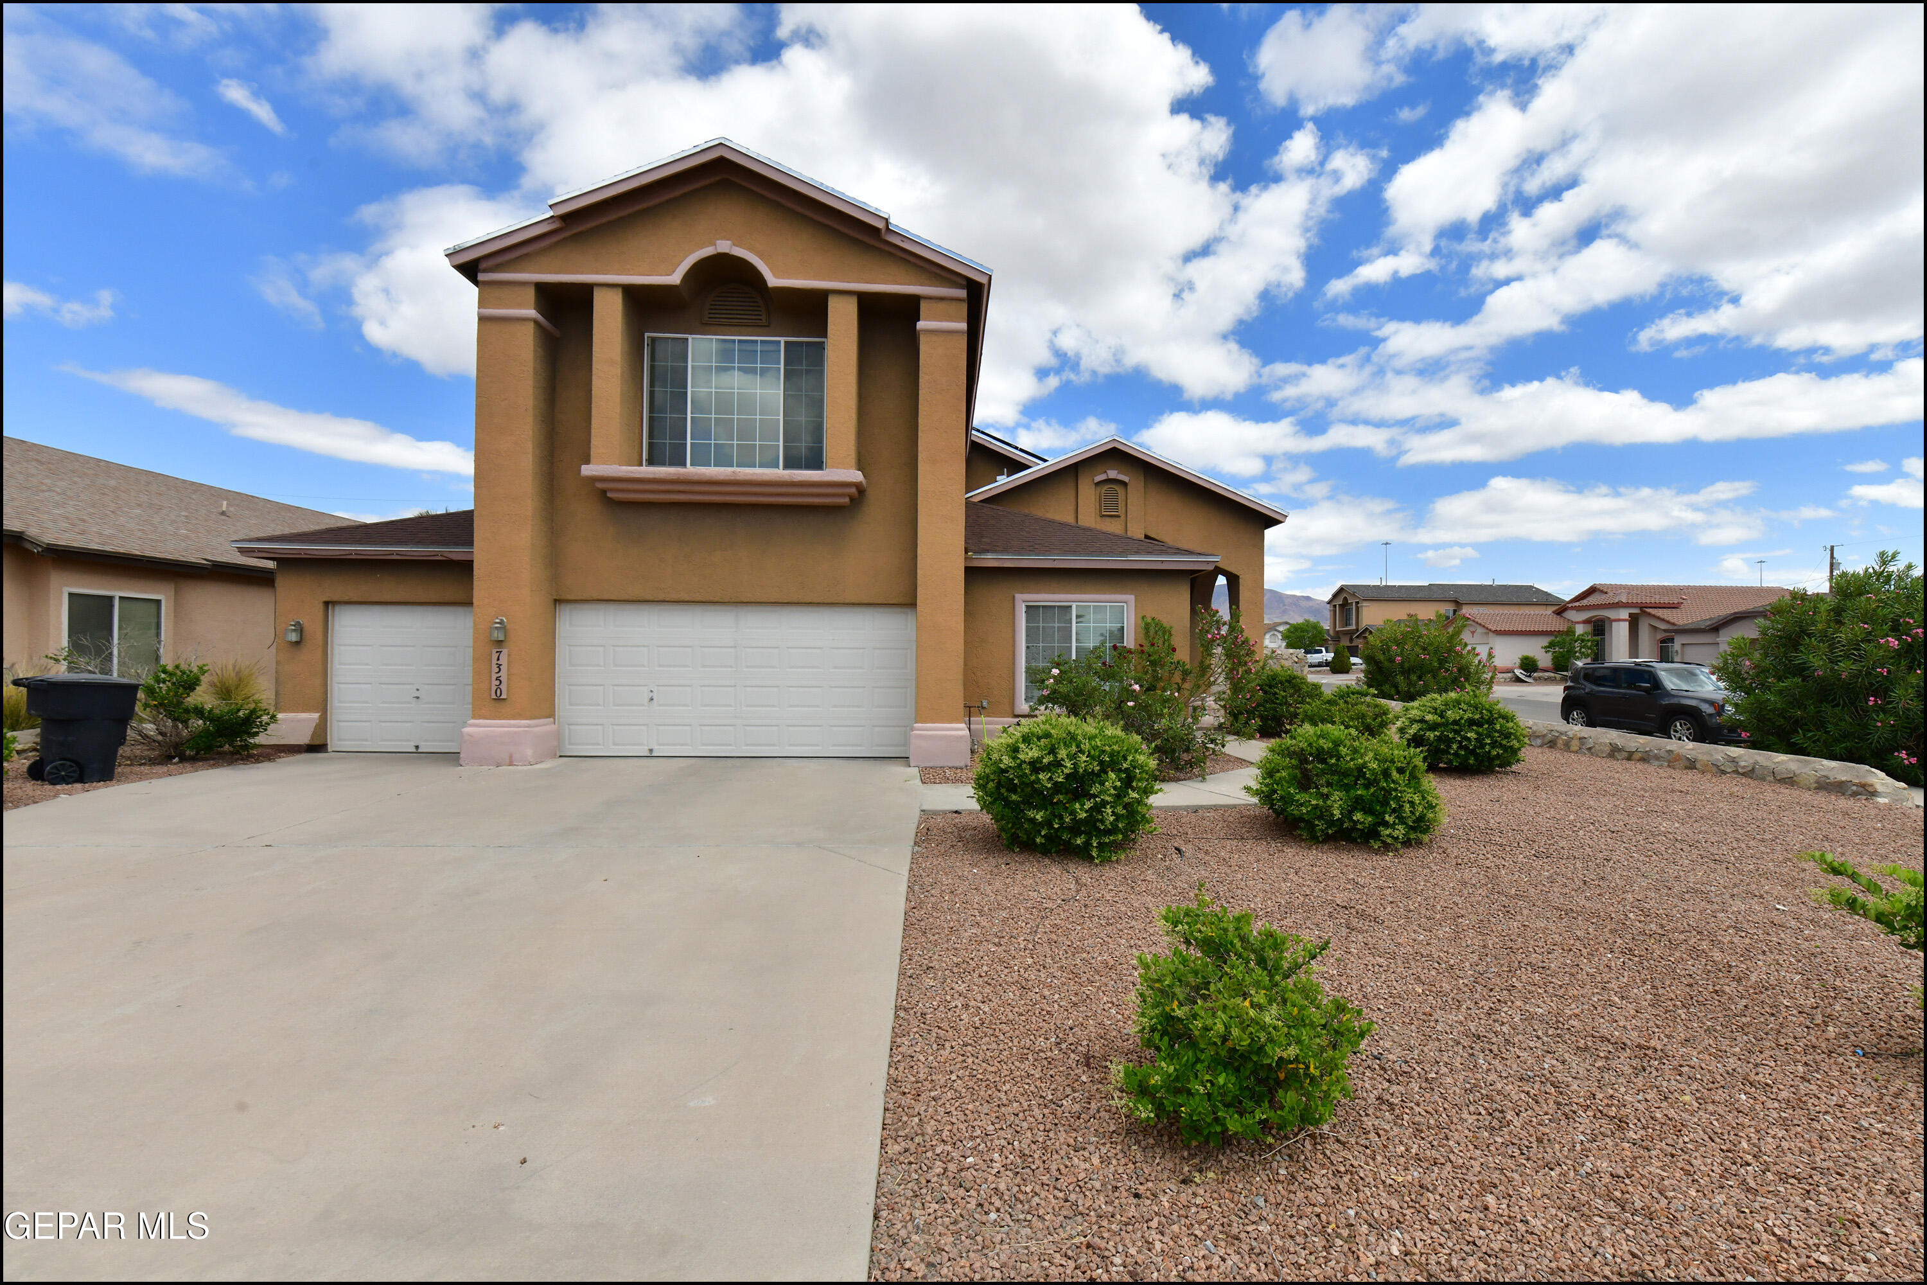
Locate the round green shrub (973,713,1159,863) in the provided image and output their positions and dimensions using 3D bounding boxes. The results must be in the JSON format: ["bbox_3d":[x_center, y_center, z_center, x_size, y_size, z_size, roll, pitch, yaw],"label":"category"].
[{"bbox_3d":[0.810,1.050,6.300,1.420,1.060,1.400,0,0,0],"label":"round green shrub"}]

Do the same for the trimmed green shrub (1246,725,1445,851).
[{"bbox_3d":[3.330,1.220,7.020,1.550,1.030,1.500,1,-1,-3],"label":"trimmed green shrub"}]

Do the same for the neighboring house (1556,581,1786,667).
[{"bbox_3d":[45.000,-1.200,51.000,12.000,5.900,10.500,0,0,-5],"label":"neighboring house"}]

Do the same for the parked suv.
[{"bbox_3d":[15.660,1.350,18.010,1.820,1.690,4.240,1,-1,-4],"label":"parked suv"}]

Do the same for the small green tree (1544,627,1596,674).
[{"bbox_3d":[36.300,0.550,48.000,2.500,2.800,2.400,1,-1,-3],"label":"small green tree"}]

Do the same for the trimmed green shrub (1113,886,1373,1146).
[{"bbox_3d":[0.980,1.230,2.830,0.900,0.770,0.850,0,0,0],"label":"trimmed green shrub"}]

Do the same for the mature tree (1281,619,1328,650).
[{"bbox_3d":[35.300,-0.350,83.000,4.800,5.000,4.700,0,0,0],"label":"mature tree"}]

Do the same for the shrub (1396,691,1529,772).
[{"bbox_3d":[6.750,1.190,10.950,1.530,1.080,1.500,1,-1,-3],"label":"shrub"}]

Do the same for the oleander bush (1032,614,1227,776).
[{"bbox_3d":[2.150,0.640,10.450,2.450,2.050,1.600,1,-1,-3],"label":"oleander bush"}]

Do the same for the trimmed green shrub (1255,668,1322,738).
[{"bbox_3d":[5.830,1.070,14.500,1.280,1.270,1.250,1,-1,-3],"label":"trimmed green shrub"}]

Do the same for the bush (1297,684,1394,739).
[{"bbox_3d":[6.550,1.100,13.700,1.550,0.950,1.500,0,0,0],"label":"bush"}]

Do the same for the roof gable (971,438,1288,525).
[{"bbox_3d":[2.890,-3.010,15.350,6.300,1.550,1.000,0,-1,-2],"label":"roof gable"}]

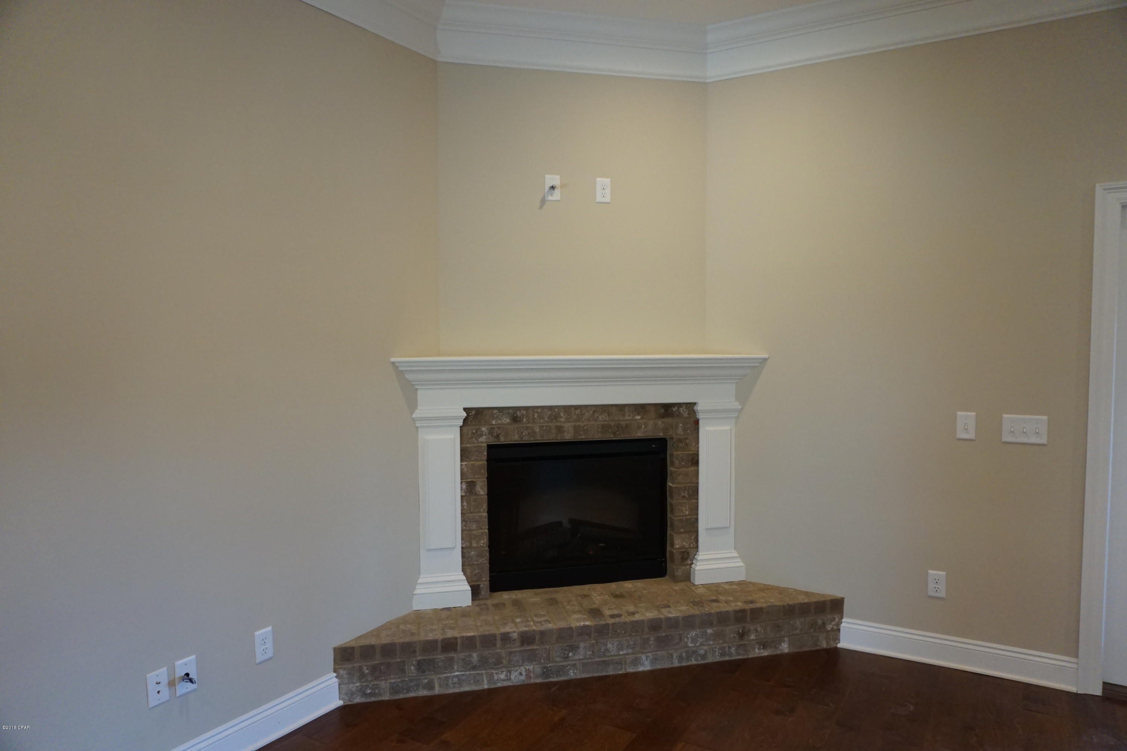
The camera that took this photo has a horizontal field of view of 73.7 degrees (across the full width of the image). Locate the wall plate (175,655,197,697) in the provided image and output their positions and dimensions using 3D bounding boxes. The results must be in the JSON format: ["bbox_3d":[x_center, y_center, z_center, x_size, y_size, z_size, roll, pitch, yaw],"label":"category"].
[{"bbox_3d":[-1.247,0.996,2.486,0.012,0.114,0.070,2,4,31],"label":"wall plate"}]

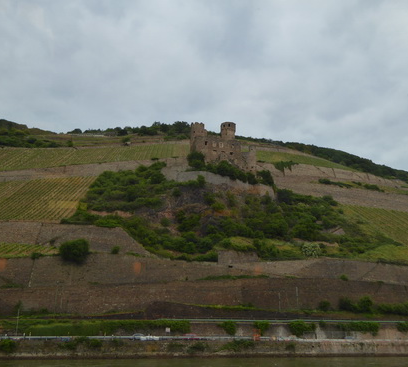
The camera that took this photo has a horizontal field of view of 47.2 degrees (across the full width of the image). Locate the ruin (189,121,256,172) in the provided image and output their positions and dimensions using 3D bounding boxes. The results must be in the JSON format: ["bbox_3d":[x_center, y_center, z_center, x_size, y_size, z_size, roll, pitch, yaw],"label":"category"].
[{"bbox_3d":[12.610,-23.070,304.470,39.000,33.000,22.000,-5,-19,13],"label":"ruin"}]

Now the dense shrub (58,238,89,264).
[{"bbox_3d":[-50.130,26.780,182.020,10.400,9.200,9.300,5,-19,-14],"label":"dense shrub"}]

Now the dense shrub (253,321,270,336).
[{"bbox_3d":[17.260,43.550,140.450,4.500,4.300,3.000,0,-19,0],"label":"dense shrub"}]

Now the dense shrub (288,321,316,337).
[{"bbox_3d":[29.660,44.220,142.340,8.100,4.500,3.300,0,-19,0],"label":"dense shrub"}]

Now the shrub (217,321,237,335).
[{"bbox_3d":[6.980,43.060,139.560,5.770,3.920,3.000,0,-19,0],"label":"shrub"}]

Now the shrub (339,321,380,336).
[{"bbox_3d":[47.650,44.670,144.300,12.200,4.300,3.300,0,-19,0],"label":"shrub"}]

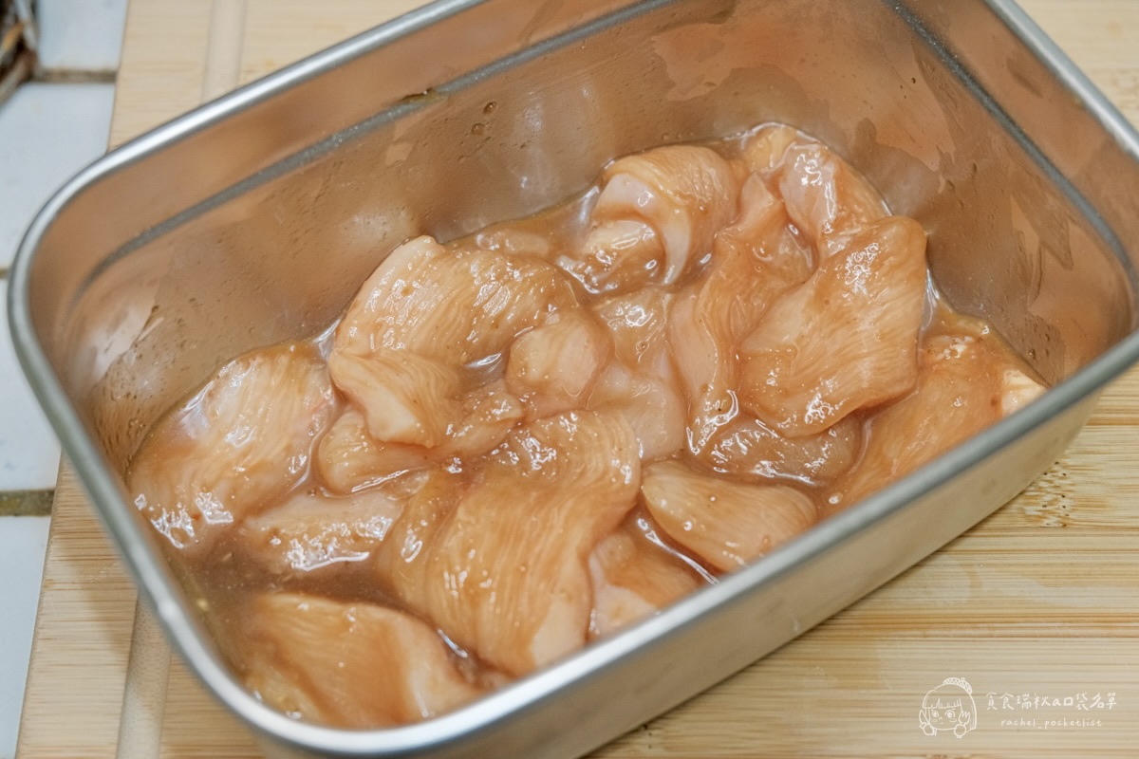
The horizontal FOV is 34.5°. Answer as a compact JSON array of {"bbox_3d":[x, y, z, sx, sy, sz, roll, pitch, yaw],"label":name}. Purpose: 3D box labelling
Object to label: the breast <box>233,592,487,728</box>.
[{"bbox_3d":[-0.043,0.062,0.371,0.052,0.017,0.028,16,60,7],"label":"breast"}]

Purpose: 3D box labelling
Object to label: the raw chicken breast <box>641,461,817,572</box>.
[{"bbox_3d":[0.032,0.032,0.390,0.038,0.017,0.024,22,60,10],"label":"raw chicken breast"}]

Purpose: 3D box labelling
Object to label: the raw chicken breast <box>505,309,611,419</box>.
[{"bbox_3d":[-0.003,0.000,0.404,0.024,0.016,0.025,-20,62,-14],"label":"raw chicken breast"}]

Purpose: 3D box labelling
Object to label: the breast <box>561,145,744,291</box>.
[{"bbox_3d":[0.018,-0.034,0.426,0.033,0.021,0.047,33,63,16],"label":"breast"}]

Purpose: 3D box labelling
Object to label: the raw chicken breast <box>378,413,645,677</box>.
[{"bbox_3d":[-0.013,0.034,0.385,0.047,0.019,0.062,16,60,7],"label":"raw chicken breast"}]

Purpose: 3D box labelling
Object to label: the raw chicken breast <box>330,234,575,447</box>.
[{"bbox_3d":[-0.030,-0.008,0.407,0.038,0.021,0.056,39,65,19],"label":"raw chicken breast"}]

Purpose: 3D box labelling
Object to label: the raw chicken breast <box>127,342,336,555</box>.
[{"bbox_3d":[-0.070,0.015,0.397,0.033,0.017,0.058,33,63,16],"label":"raw chicken breast"}]

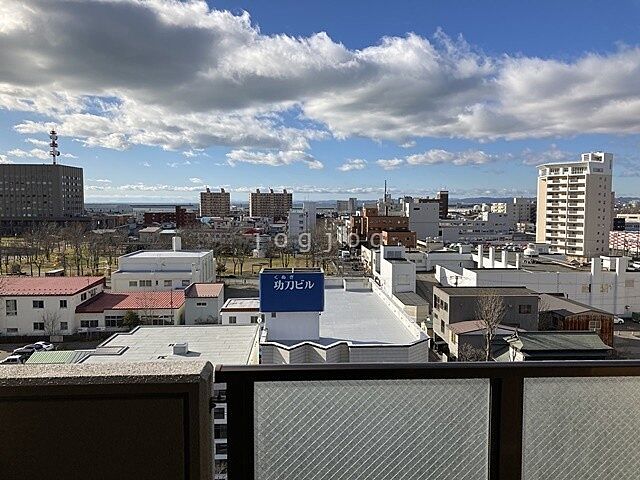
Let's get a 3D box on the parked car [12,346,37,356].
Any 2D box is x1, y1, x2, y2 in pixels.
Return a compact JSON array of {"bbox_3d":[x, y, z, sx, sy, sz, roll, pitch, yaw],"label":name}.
[{"bbox_3d":[-42.010,15.890,73.540,3.900,1.500,1.700,0,4,-1],"label":"parked car"}]

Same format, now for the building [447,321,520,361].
[{"bbox_3d":[23.770,14.108,74.042,10.000,4.500,5.300,0,4,-3],"label":"building"}]

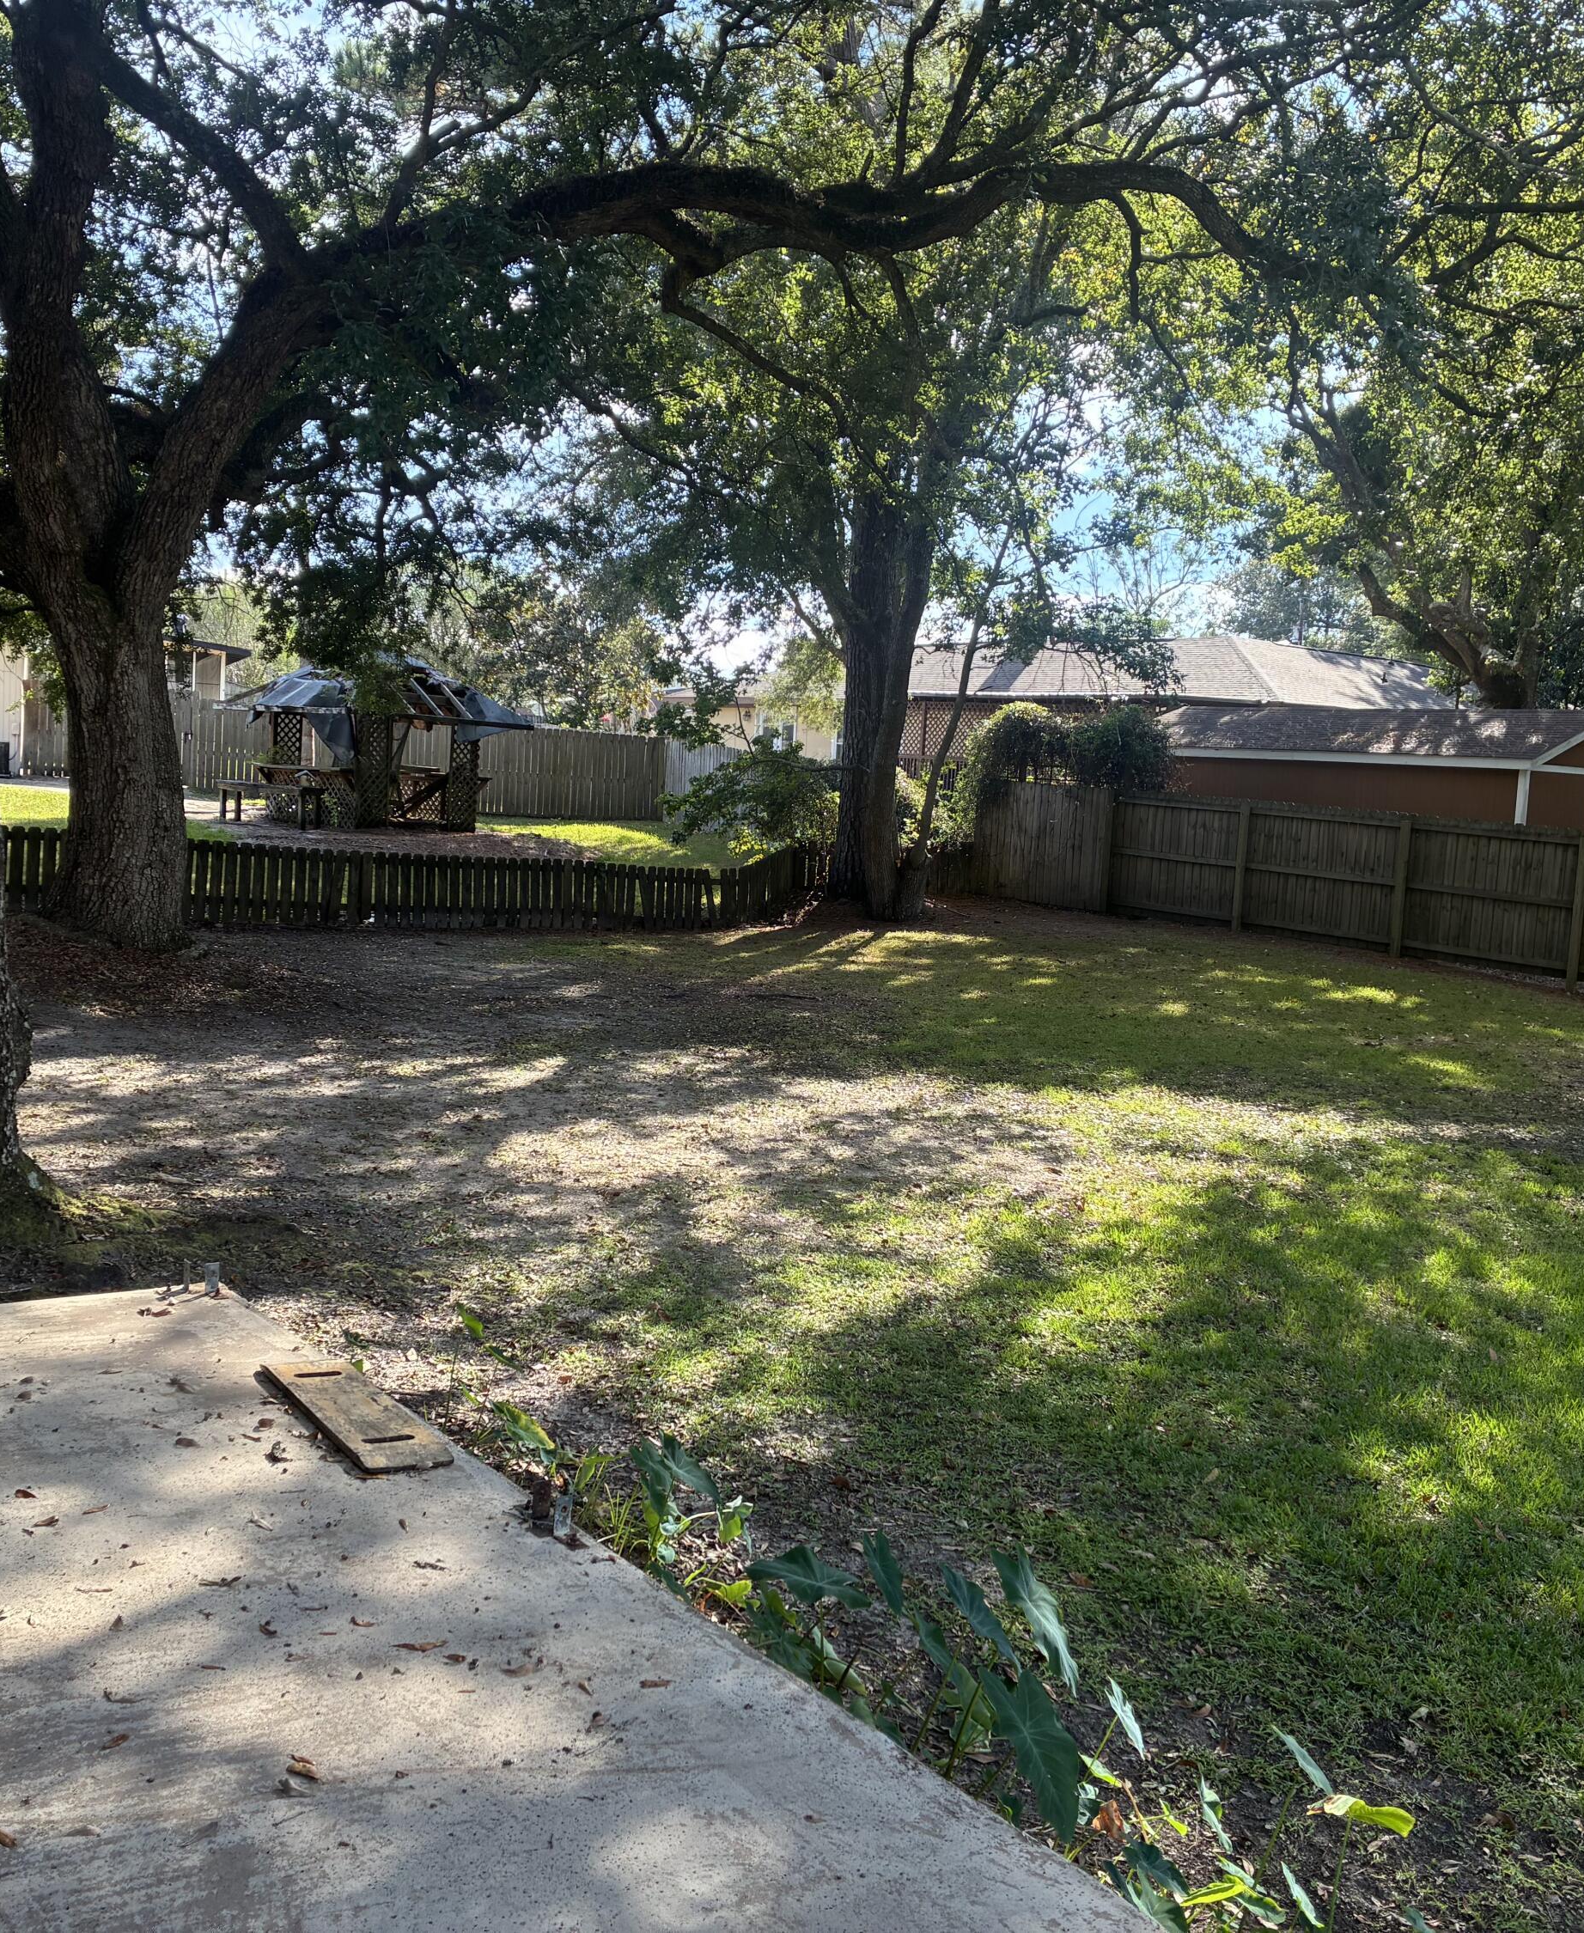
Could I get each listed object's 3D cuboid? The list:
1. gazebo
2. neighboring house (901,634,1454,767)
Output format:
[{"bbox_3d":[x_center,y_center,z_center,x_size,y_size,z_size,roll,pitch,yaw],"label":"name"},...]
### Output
[{"bbox_3d":[-6.902,-3.762,32.362,3.750,2.820,3.750,8,7,38],"label":"gazebo"},{"bbox_3d":[9.416,-5.264,44.574,11.000,4.150,11.000,-2,7,-44],"label":"neighboring house"}]

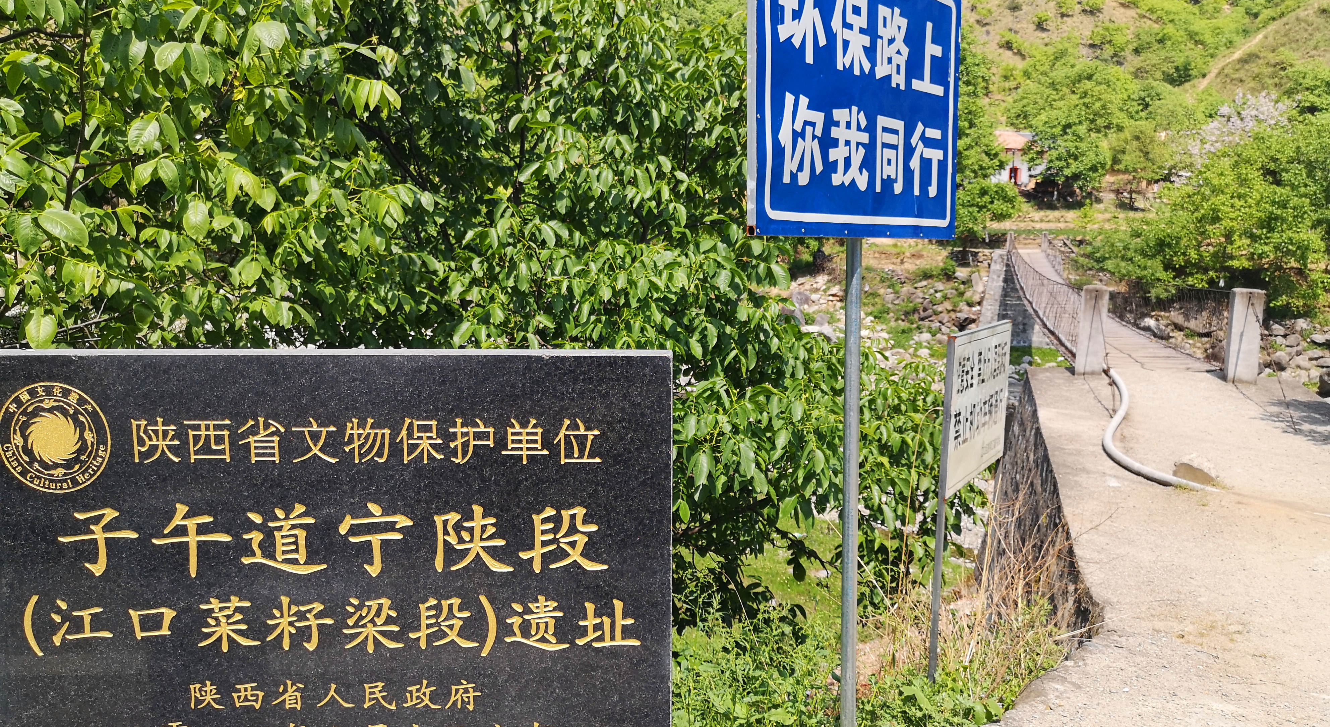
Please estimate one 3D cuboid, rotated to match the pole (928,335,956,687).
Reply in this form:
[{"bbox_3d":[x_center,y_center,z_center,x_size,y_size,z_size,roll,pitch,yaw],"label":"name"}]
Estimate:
[{"bbox_3d":[1.122,0.617,4.207,0.027,1.459,0.027,5,8,30],"label":"pole"}]

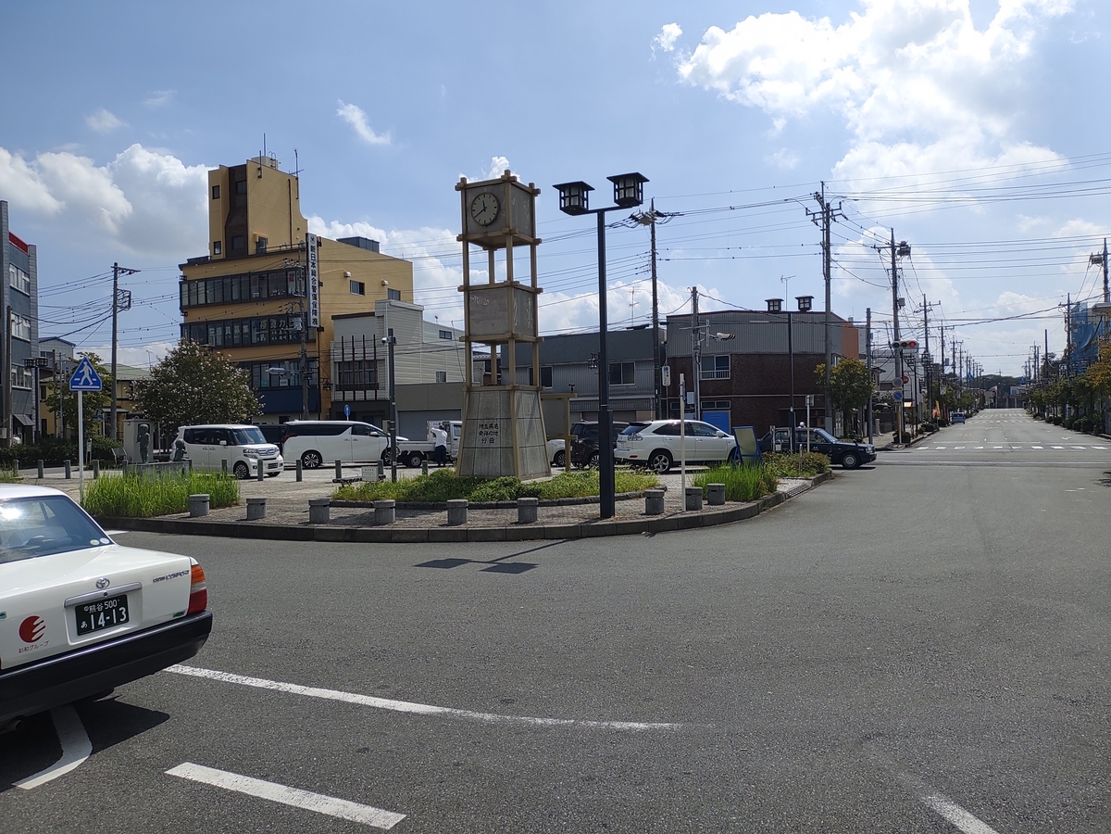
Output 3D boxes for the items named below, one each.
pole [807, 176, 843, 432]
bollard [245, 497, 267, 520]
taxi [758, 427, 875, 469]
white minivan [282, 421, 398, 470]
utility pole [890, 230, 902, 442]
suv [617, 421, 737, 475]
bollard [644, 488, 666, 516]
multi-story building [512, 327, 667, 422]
[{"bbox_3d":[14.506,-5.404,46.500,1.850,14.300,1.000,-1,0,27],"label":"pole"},{"bbox_3d":[-5.275,1.598,15.300,0.330,0.400,0.330,-1,0,27],"label":"bollard"},{"bbox_3d":[10.150,1.168,34.050,4.650,1.530,1.700,-1,0,26],"label":"taxi"},{"bbox_3d":[-8.191,1.069,34.600,4.940,1.930,1.850,-1,0,-5],"label":"white minivan"},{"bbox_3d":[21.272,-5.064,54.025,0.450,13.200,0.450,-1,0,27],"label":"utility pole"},{"bbox_3d":[4.282,0.902,28.100,4.730,1.680,1.845,-1,0,-16],"label":"suv"},{"bbox_3d":[1.697,1.449,14.800,0.325,0.400,0.325,-1,0,0],"label":"bollard"},{"bbox_3d":[3.143,-1.638,59.176,10.900,7.200,10.000,-1,0,26],"label":"multi-story building"}]

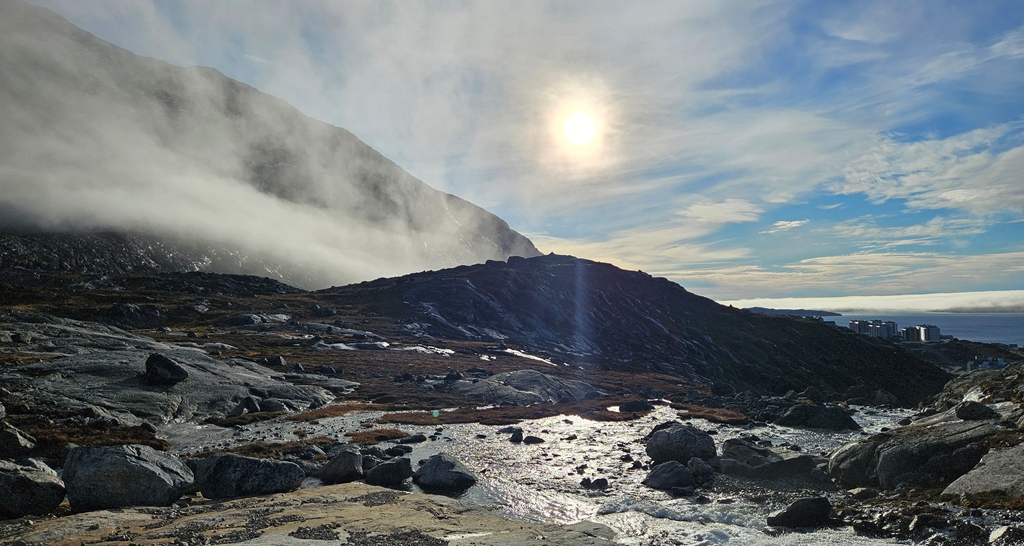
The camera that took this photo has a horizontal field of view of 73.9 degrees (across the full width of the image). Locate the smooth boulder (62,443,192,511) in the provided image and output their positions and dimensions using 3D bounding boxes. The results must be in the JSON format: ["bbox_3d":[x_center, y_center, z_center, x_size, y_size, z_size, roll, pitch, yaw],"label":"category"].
[{"bbox_3d":[-3.870,2.040,7.000,1.140,0.570,0.780,0,-3,-6],"label":"smooth boulder"}]

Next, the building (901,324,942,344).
[{"bbox_3d":[691.000,102.500,1150.000,52.000,28.000,24.000,-1,-4,16],"label":"building"}]

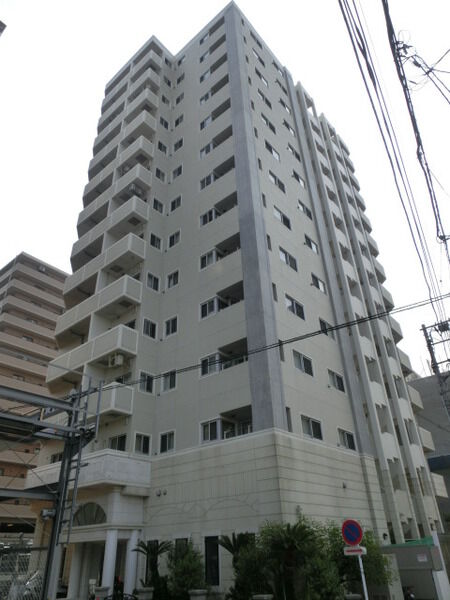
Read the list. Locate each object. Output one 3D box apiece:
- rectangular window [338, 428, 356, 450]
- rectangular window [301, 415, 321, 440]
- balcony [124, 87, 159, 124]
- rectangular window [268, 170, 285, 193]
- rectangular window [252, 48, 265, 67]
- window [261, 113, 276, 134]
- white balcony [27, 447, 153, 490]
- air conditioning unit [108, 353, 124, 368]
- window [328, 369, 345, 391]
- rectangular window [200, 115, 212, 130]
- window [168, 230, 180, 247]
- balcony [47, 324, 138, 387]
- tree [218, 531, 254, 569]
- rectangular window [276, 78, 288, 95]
[{"bbox_3d":[5.681,6.496,19.333,0.120,0.823,1.415,-26,-40,32],"label":"rectangular window"},{"bbox_3d":[3.660,5.394,17.495,0.120,0.880,1.620,-26,-39,33],"label":"rectangular window"},{"bbox_3d":[-6.399,-14.725,32.190,2.512,1.360,1.152,-26,-39,33],"label":"balcony"},{"bbox_3d":[3.116,-7.090,24.924,0.120,0.900,1.600,-27,-40,33],"label":"rectangular window"},{"bbox_3d":[2.679,-18.922,32.667,0.120,0.880,1.500,-26,-39,33],"label":"rectangular window"},{"bbox_3d":[3.030,-12.006,28.459,0.120,0.813,1.558,-26,-40,32],"label":"window"},{"bbox_3d":[-6.740,8.611,20.006,6.840,1.310,2.400,-26,-39,33],"label":"white balcony"},{"bbox_3d":[-5.249,3.019,20.237,0.800,0.600,0.300,-26,-39,33],"label":"air conditioning unit"},{"bbox_3d":[5.637,4.092,20.910,0.120,0.823,1.415,-26,-40,32],"label":"window"},{"bbox_3d":[-1.236,-11.797,27.679,0.900,0.870,0.120,-27,-40,33],"label":"rectangular window"},{"bbox_3d":[-3.033,-3.655,25.391,0.968,0.896,0.140,-26,-39,33],"label":"window"},{"bbox_3d":[-7.125,3.163,22.035,6.444,1.246,1.167,-26,-40,32],"label":"balcony"},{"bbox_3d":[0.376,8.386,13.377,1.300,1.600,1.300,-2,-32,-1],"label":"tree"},{"bbox_3d":[4.700,-17.431,34.172,0.120,0.750,1.520,-26,-39,33],"label":"rectangular window"}]

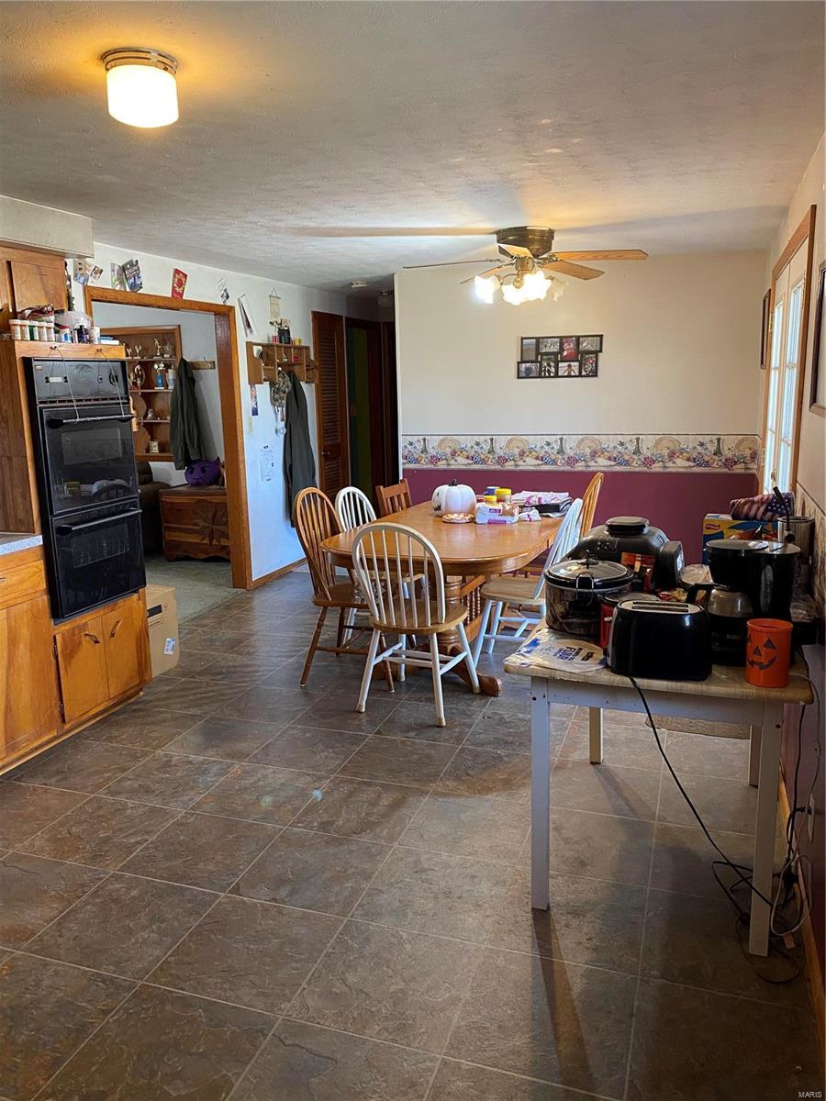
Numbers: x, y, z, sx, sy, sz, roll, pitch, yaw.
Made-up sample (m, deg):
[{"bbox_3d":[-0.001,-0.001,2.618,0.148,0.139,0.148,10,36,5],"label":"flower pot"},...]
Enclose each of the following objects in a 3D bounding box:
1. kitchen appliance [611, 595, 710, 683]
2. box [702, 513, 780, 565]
[{"bbox_3d":[0.643,0.228,2.167,0.275,0.172,0.158,2,12,16],"label":"kitchen appliance"},{"bbox_3d":[1.113,0.040,2.738,0.285,0.300,0.130,2,12,17],"label":"box"}]

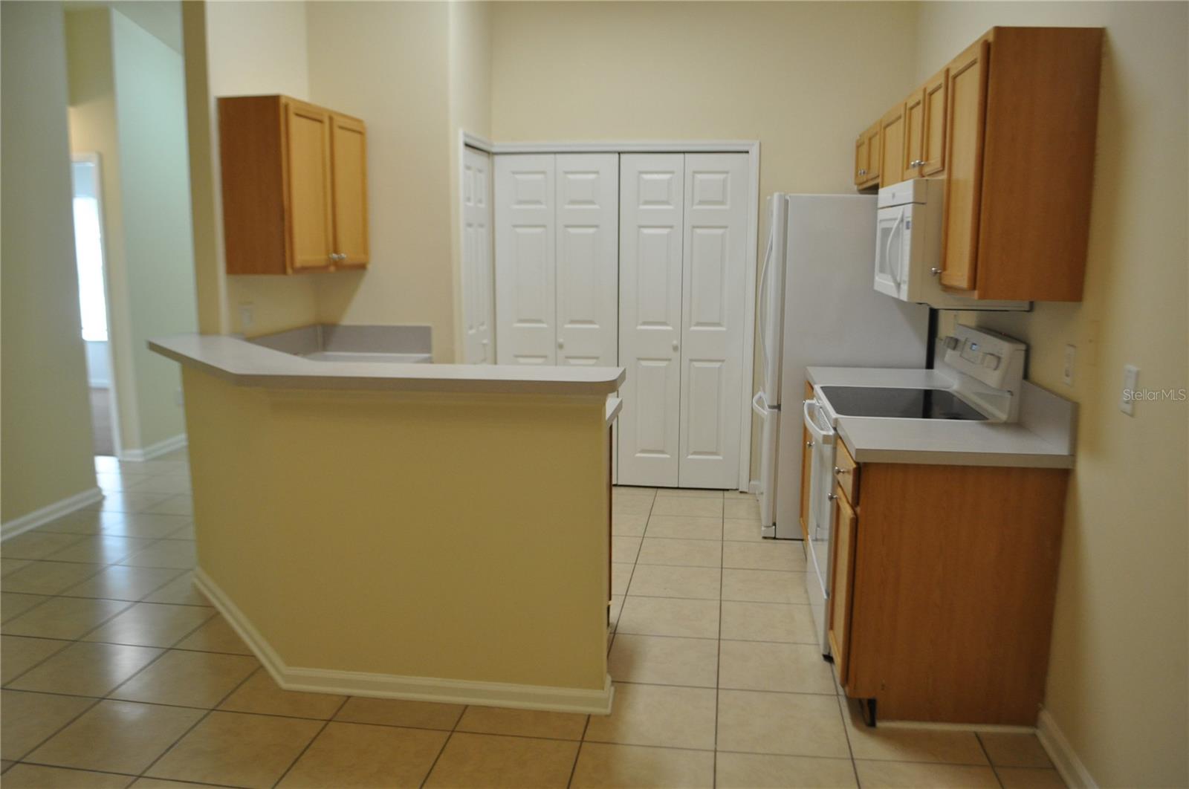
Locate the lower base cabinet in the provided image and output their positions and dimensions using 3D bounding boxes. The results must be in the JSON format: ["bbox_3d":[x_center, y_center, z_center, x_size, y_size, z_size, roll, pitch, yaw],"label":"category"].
[{"bbox_3d":[1.137,0.612,2.976,0.608,0.900,0.400,1,10,9],"label":"lower base cabinet"}]

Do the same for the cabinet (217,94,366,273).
[{"bbox_3d":[-1.475,-1.014,4.481,0.325,0.782,0.910,1,10,9],"label":"cabinet"}]

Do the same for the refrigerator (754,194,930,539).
[{"bbox_3d":[1.313,-0.175,4.900,0.830,1.785,0.840,1,10,9],"label":"refrigerator"}]

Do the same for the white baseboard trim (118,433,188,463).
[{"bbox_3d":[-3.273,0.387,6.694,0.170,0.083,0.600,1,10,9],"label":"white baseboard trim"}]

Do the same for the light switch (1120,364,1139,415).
[{"bbox_3d":[1.349,-0.008,2.254,0.011,0.118,0.077,1,10,9],"label":"light switch"}]

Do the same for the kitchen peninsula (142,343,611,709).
[{"bbox_3d":[-0.962,0.404,3.504,2.220,1.140,1.110,1,10,9],"label":"kitchen peninsula"}]

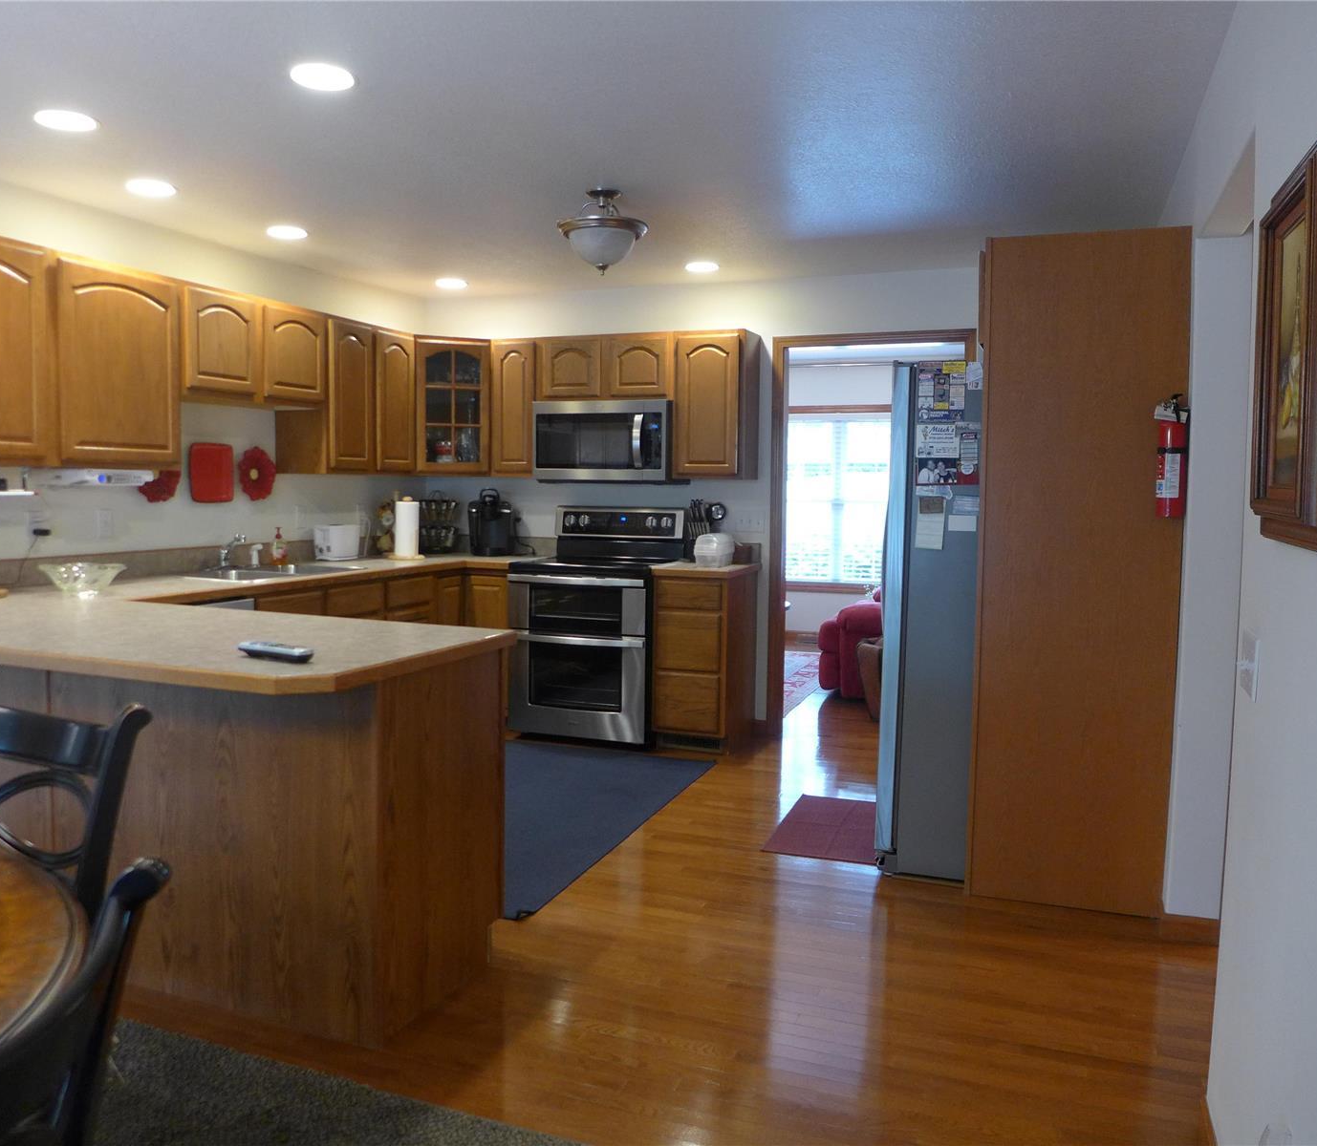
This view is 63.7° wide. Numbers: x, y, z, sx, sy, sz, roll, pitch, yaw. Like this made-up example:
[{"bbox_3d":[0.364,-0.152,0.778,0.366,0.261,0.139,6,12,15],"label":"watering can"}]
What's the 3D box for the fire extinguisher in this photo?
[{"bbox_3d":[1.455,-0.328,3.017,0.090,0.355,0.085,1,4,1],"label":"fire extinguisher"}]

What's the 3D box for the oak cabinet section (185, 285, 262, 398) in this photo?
[{"bbox_3d":[-1.976,-0.956,4.510,0.332,0.476,0.458,2,5,20],"label":"oak cabinet section"}]

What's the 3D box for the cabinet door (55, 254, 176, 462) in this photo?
[{"bbox_3d":[-1.984,-0.756,3.921,0.025,0.703,0.553,2,5,20],"label":"cabinet door"}]

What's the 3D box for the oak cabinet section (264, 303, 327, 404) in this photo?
[{"bbox_3d":[-1.816,-0.988,4.936,0.332,0.476,0.454,2,5,20],"label":"oak cabinet section"}]

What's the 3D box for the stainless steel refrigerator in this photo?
[{"bbox_3d":[1.296,0.153,3.864,0.864,1.764,0.915,2,5,20],"label":"stainless steel refrigerator"}]

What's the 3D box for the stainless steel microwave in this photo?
[{"bbox_3d":[-0.249,-0.707,5.790,0.766,0.429,0.412,2,5,20],"label":"stainless steel microwave"}]

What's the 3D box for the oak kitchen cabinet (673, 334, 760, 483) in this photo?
[{"bbox_3d":[0.303,-0.862,5.515,0.378,0.755,0.325,2,5,21],"label":"oak kitchen cabinet"}]

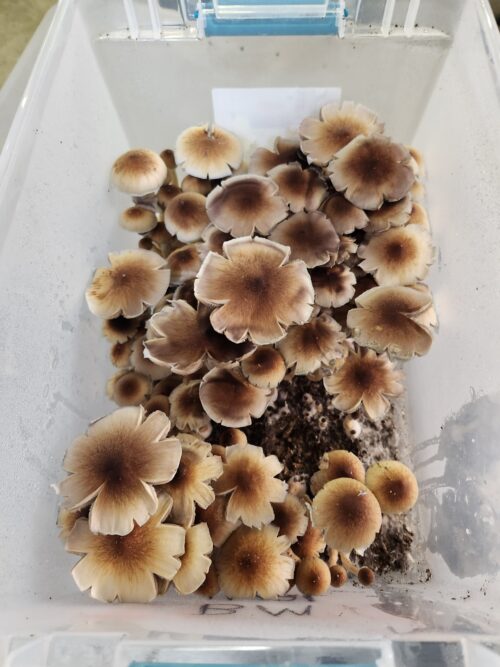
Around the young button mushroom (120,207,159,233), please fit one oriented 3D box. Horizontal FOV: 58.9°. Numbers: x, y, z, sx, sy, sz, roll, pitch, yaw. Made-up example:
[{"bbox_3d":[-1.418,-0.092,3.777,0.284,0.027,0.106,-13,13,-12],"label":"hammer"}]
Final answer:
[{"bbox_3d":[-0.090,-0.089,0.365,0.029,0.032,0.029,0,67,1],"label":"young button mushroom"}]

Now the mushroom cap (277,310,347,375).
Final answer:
[{"bbox_3d":[0.042,0.008,0.302,0.048,0.024,0.048,0,67,1],"label":"mushroom cap"}]

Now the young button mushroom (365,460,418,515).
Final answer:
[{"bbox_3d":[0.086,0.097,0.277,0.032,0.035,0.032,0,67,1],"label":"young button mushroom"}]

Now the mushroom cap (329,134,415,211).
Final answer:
[{"bbox_3d":[0.087,-0.115,0.320,0.059,0.023,0.059,0,77,6],"label":"mushroom cap"}]

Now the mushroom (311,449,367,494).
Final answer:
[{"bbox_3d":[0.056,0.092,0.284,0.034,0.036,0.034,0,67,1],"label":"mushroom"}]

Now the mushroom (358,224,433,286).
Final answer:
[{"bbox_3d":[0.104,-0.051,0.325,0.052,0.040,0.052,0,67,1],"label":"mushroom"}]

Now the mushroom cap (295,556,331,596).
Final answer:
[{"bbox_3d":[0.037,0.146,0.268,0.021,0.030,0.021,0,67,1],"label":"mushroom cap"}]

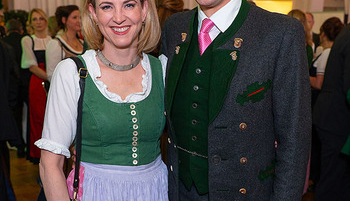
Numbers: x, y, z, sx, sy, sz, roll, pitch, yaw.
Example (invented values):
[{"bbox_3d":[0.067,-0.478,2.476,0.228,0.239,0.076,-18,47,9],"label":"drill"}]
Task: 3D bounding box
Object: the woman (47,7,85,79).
[{"bbox_3d":[-0.895,0.021,3.145,0.380,1.690,0.500,9,15,36],"label":"woman"}]

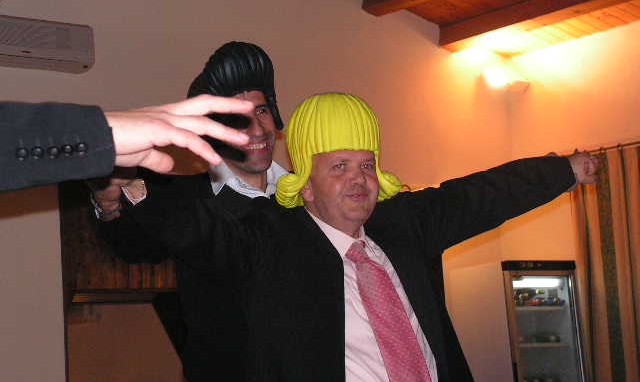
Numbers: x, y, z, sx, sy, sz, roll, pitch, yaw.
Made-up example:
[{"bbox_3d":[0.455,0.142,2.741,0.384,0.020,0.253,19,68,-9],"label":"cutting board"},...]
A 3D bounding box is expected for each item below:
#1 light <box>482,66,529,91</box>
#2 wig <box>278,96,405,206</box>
[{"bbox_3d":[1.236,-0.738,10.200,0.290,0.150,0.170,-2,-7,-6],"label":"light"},{"bbox_3d":[0.041,-0.092,3.420,0.285,0.250,0.250,-2,-10,-24],"label":"wig"}]

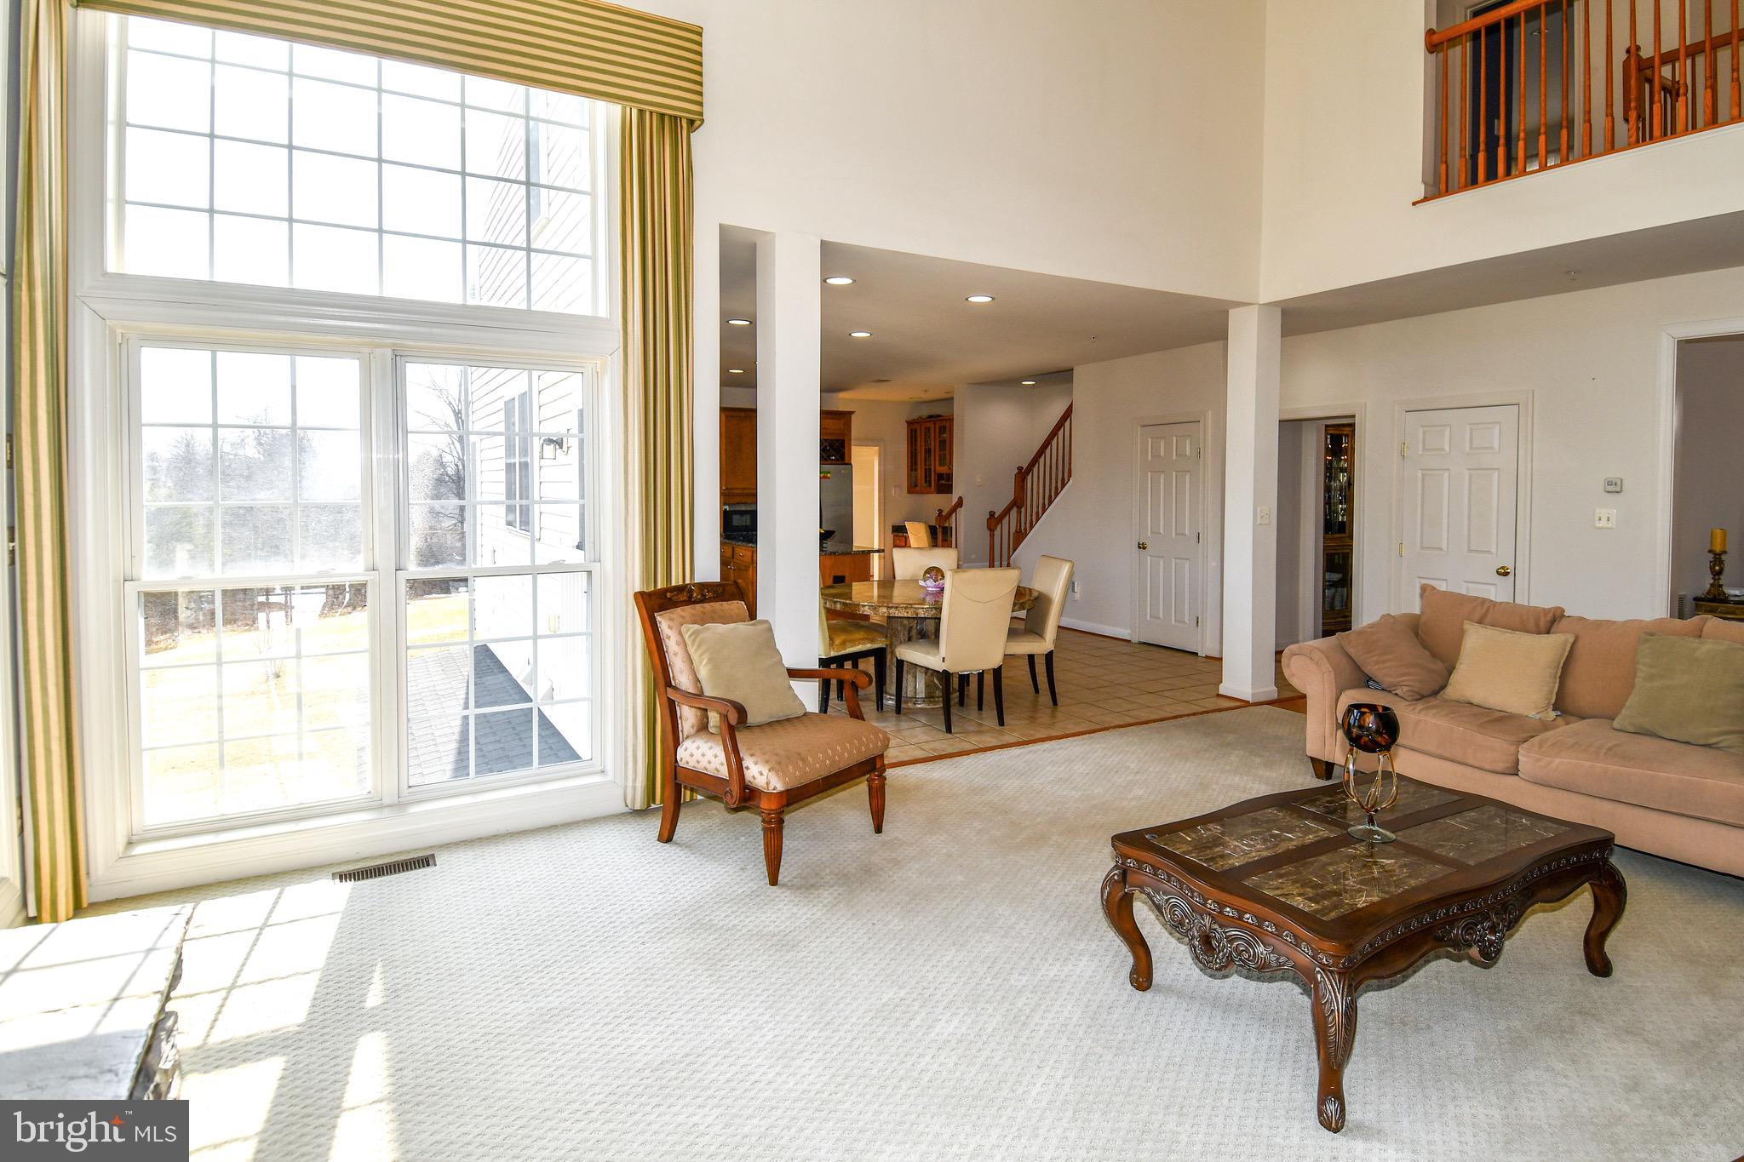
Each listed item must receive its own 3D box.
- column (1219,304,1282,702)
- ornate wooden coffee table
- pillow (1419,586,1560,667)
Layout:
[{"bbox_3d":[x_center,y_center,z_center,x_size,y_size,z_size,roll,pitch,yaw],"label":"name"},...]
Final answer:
[{"bbox_3d":[2.674,-0.552,6.146,0.270,2.740,0.270,-2,5,-29],"label":"column"},{"bbox_3d":[1.482,0.996,2.647,1.390,0.470,0.770,-2,5,-29],"label":"ornate wooden coffee table"},{"bbox_3d":[3.142,0.326,4.507,0.200,0.480,0.660,14,-2,-29],"label":"pillow"}]

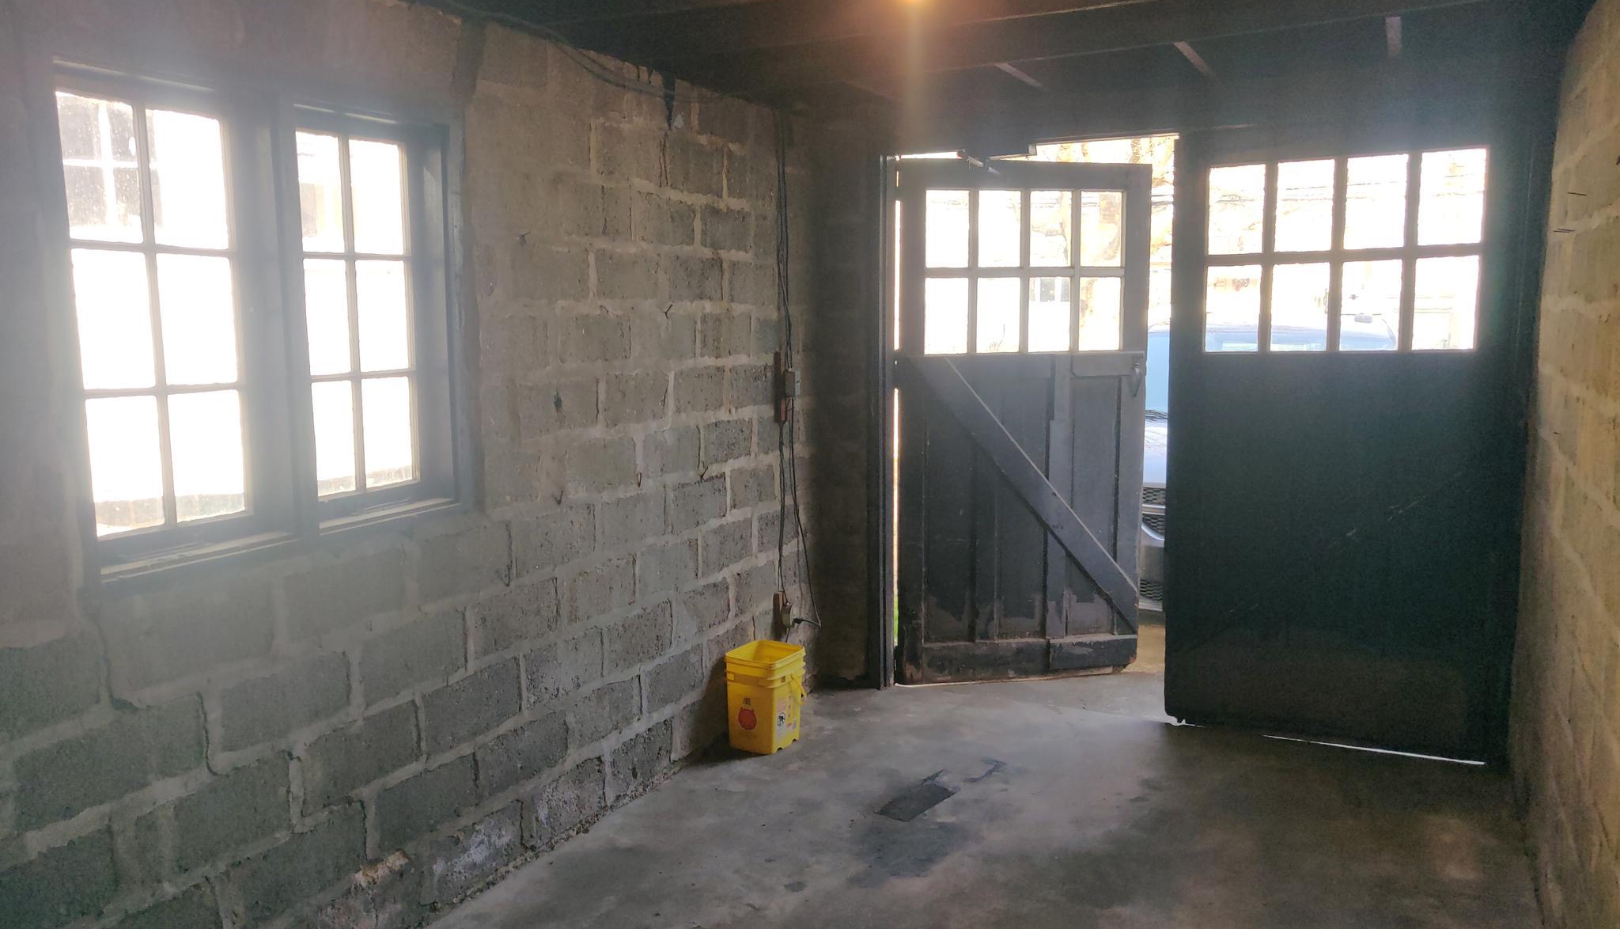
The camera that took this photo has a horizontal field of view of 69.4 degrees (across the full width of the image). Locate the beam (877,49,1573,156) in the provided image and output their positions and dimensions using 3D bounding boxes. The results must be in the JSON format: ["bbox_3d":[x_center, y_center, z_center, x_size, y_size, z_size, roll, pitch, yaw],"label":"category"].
[{"bbox_3d":[1.354,-1.316,4.311,2.400,0.180,0.120,3,8,27],"label":"beam"}]

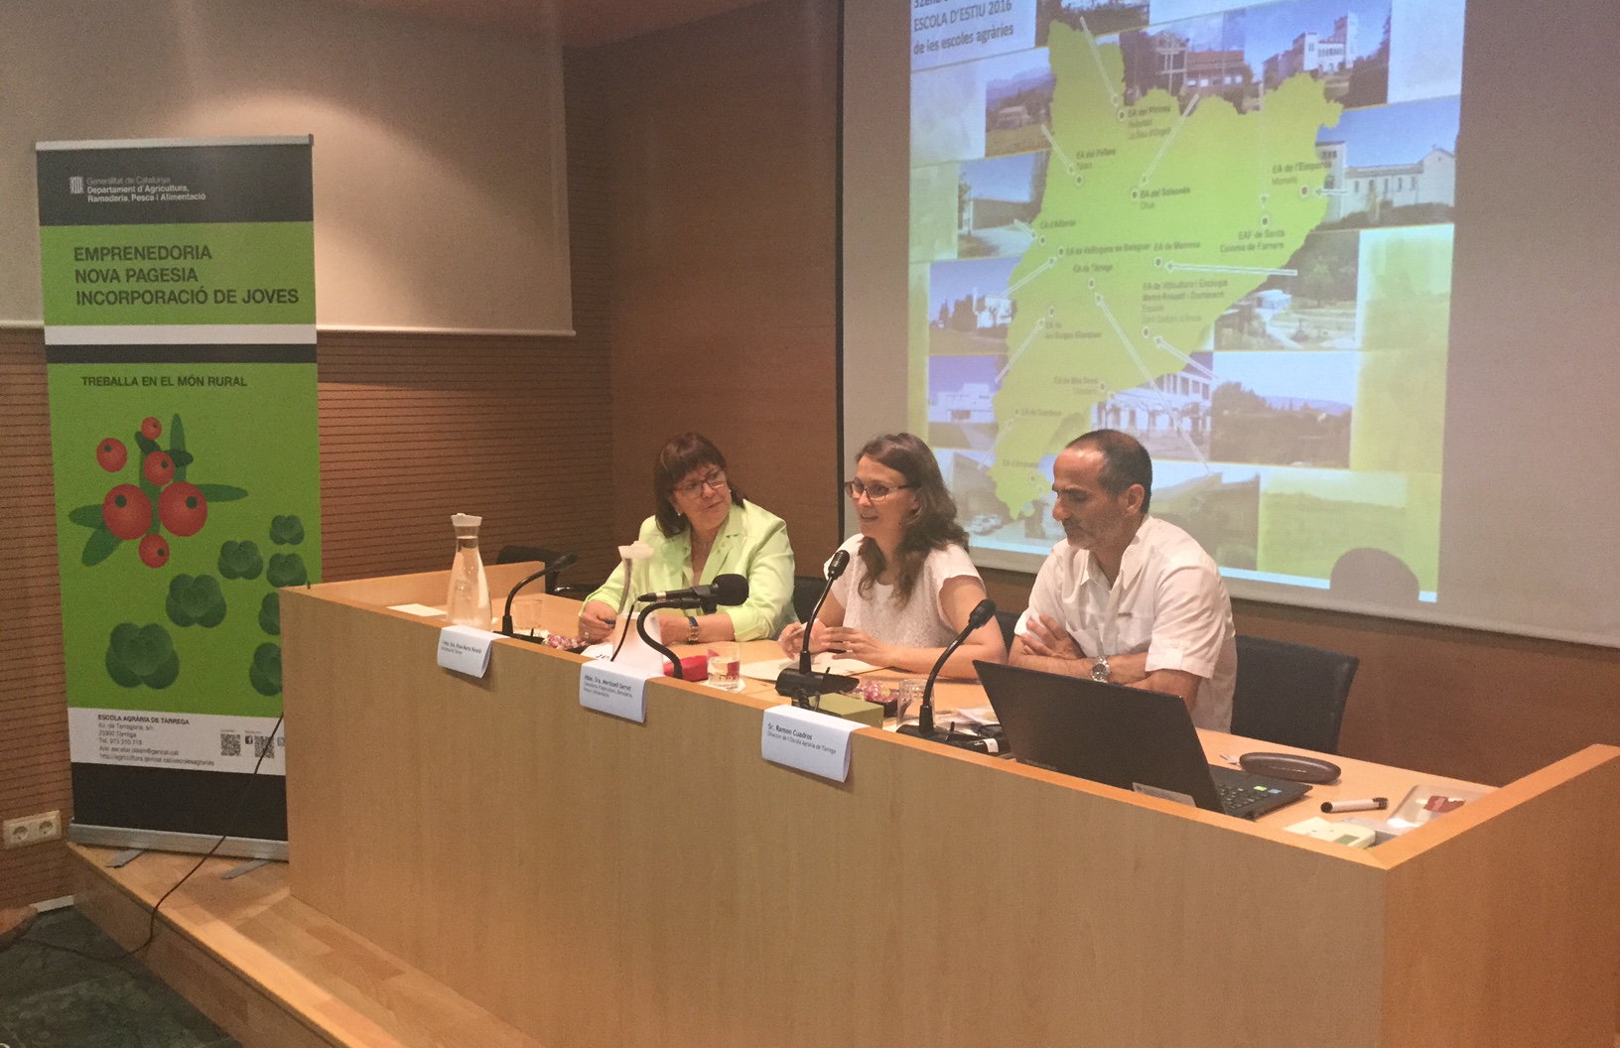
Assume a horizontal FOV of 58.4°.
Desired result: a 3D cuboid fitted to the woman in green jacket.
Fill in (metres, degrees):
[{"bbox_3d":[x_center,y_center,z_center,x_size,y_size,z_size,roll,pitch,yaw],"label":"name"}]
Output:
[{"bbox_3d":[-0.281,0.392,3.833,0.550,1.260,0.720,2,6,22],"label":"woman in green jacket"}]

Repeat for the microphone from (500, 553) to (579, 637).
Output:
[{"bbox_3d":[-0.667,0.178,3.598,0.230,0.220,0.110,-3,6,-23],"label":"microphone"}]

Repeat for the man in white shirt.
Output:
[{"bbox_3d":[0.612,0.460,2.960,0.580,1.300,0.720,5,8,44],"label":"man in white shirt"}]

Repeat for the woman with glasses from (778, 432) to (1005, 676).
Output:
[{"bbox_3d":[0.207,0.428,3.374,0.540,1.280,0.700,3,7,32],"label":"woman with glasses"}]

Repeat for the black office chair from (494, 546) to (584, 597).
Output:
[{"bbox_3d":[-0.754,0.492,4.818,0.580,0.870,0.560,-3,6,-23],"label":"black office chair"}]

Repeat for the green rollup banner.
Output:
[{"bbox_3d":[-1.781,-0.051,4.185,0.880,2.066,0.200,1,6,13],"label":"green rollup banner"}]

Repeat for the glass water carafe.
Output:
[{"bbox_3d":[-0.863,0.126,3.678,0.115,0.307,0.115,-6,8,-43],"label":"glass water carafe"}]

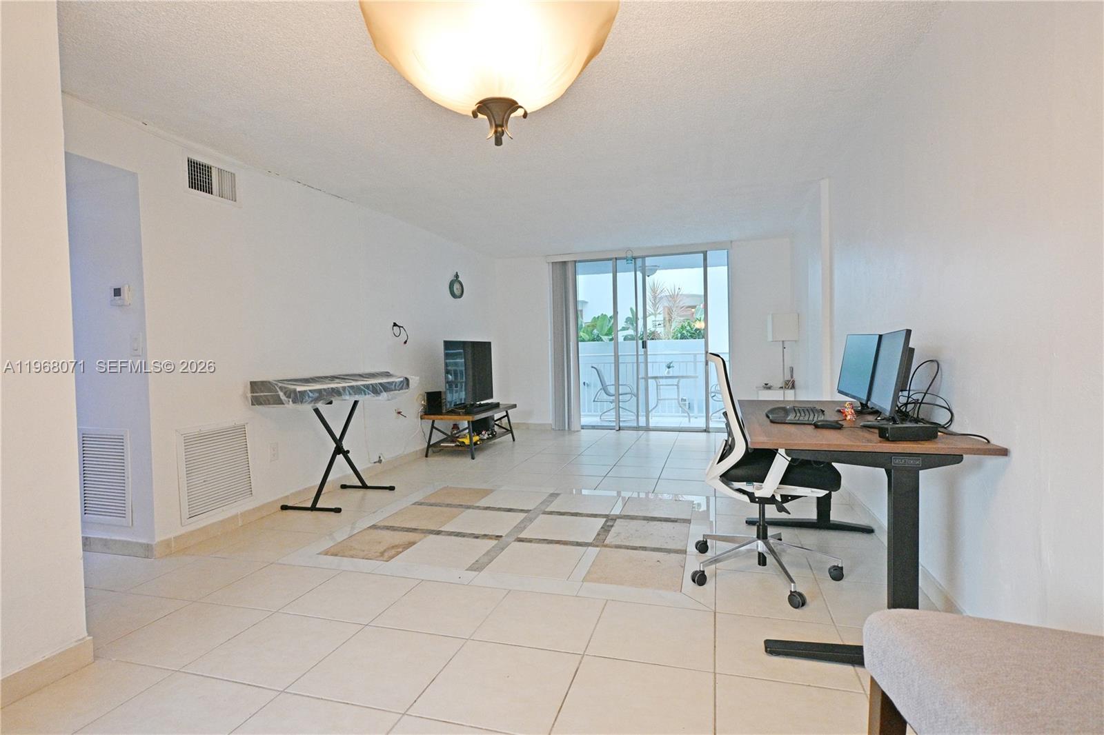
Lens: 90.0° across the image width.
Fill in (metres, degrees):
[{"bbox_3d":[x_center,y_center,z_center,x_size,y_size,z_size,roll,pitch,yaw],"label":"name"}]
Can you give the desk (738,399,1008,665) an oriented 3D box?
[{"bbox_3d":[1.321,0.617,2.639,0.760,0.775,1.720,-1,2,17],"label":"desk"}]

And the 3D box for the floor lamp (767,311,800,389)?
[{"bbox_3d":[2.652,0.120,6.308,0.285,1.495,0.285,-1,2,14],"label":"floor lamp"}]

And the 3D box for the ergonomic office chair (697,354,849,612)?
[{"bbox_3d":[1.030,0.469,2.668,0.660,1.080,0.660,-1,2,24],"label":"ergonomic office chair"}]

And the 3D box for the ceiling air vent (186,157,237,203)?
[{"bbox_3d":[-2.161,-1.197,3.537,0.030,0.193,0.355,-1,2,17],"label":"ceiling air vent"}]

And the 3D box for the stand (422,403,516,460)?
[{"bbox_3d":[-0.925,0.718,6.438,0.615,0.465,1.190,-1,2,17],"label":"stand"}]

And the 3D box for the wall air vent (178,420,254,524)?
[{"bbox_3d":[-2.135,0.649,3.533,0.030,0.550,0.520,-1,2,17],"label":"wall air vent"}]

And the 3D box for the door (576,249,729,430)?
[{"bbox_3d":[1.308,-0.313,7.484,2.120,2.360,0.120,-1,2,17],"label":"door"}]

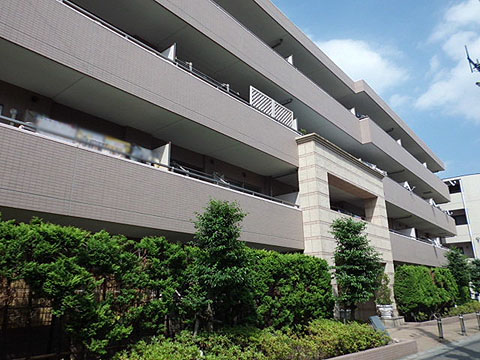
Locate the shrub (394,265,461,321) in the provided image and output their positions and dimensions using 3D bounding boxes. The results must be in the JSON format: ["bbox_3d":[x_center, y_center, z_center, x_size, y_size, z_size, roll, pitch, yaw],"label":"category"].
[{"bbox_3d":[10.167,5.870,19.146,1.100,2.370,9.600,-16,-23,38],"label":"shrub"}]

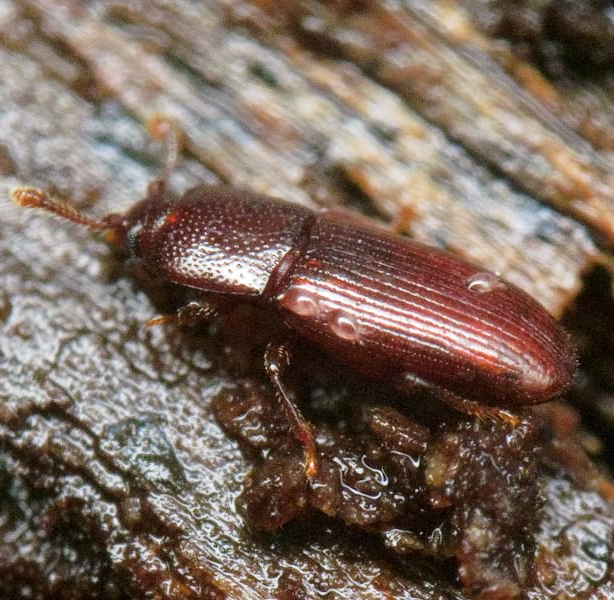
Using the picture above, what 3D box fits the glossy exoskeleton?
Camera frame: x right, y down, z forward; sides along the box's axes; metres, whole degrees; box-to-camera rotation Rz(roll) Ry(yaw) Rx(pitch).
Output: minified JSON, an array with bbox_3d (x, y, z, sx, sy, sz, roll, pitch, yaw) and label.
[{"bbox_3d":[0.000,0.000,0.029,0.005,0.001,0.002,18,51,15],"label":"glossy exoskeleton"}]

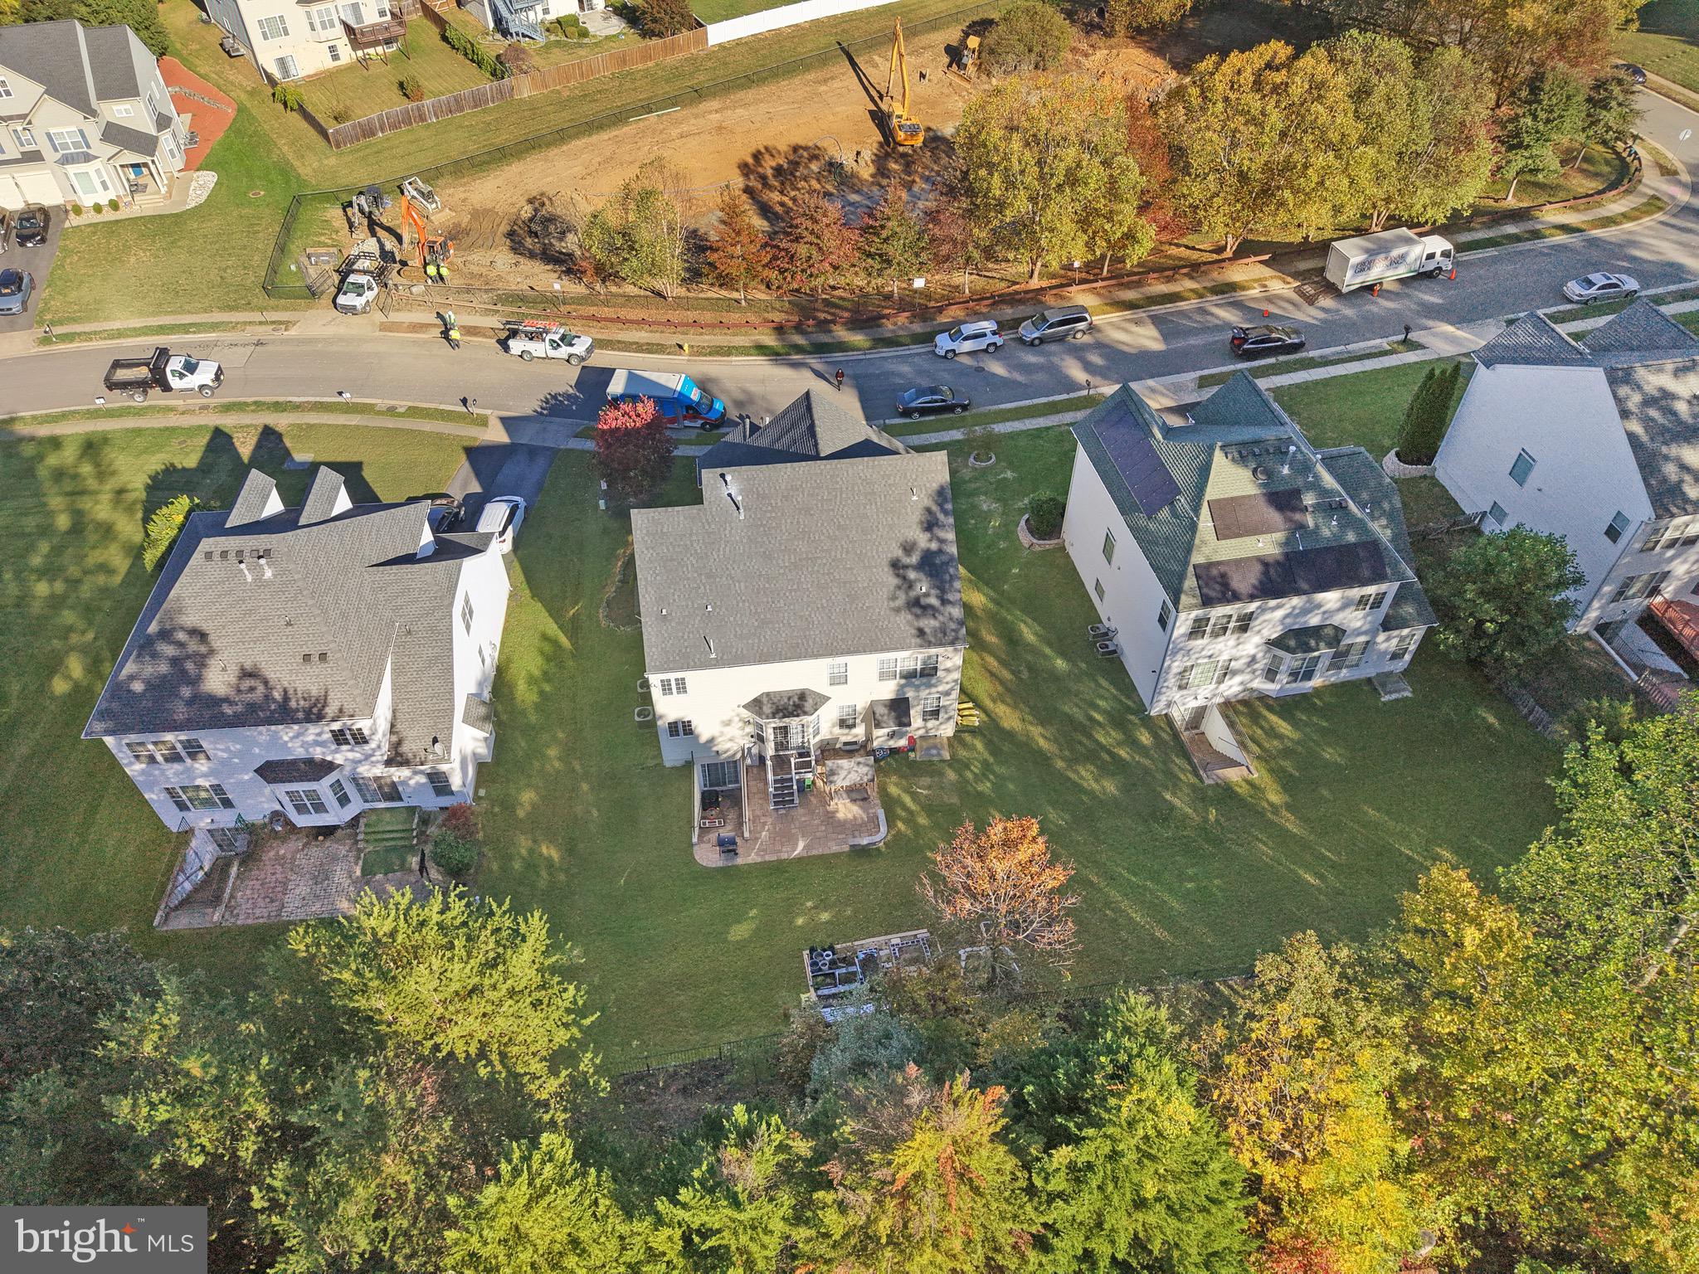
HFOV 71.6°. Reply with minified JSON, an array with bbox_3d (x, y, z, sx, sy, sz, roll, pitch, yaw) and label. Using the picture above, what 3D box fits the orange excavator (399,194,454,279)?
[{"bbox_3d":[-31.690,-29.859,87.099,5.100,4.600,1.950,23,51,20],"label":"orange excavator"}]

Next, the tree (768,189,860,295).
[{"bbox_3d":[-2.445,-27.520,82.953,6.400,7.500,6.400,0,47,0],"label":"tree"}]

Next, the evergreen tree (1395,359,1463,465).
[{"bbox_3d":[31.876,-12.246,64.798,2.100,6.000,2.100,-8,46,-7],"label":"evergreen tree"}]

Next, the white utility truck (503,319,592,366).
[{"bbox_3d":[-21.037,-20.622,82.406,6.050,2.250,2.000,8,46,10],"label":"white utility truck"}]

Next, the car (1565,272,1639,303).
[{"bbox_3d":[50.490,-23.527,79.213,4.850,1.450,1.820,-10,47,-10],"label":"car"}]

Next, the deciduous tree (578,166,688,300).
[{"bbox_3d":[-14.951,-28.022,81.839,7.600,9.720,7.600,0,46,0],"label":"deciduous tree"}]

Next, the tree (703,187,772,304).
[{"bbox_3d":[-7.613,-26.920,81.448,4.600,8.580,4.600,0,46,0],"label":"tree"}]

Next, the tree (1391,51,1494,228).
[{"bbox_3d":[42.029,-35.259,83.783,6.500,12.400,6.500,0,46,0],"label":"tree"}]

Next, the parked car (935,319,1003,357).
[{"bbox_3d":[8.177,-20.424,80.804,4.700,1.700,1.850,-8,46,-3],"label":"parked car"}]

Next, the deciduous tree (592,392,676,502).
[{"bbox_3d":[-12.380,-10.606,67.825,4.900,6.600,4.900,0,47,0],"label":"deciduous tree"}]

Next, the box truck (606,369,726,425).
[{"bbox_3d":[-11.365,-14.759,74.442,7.000,2.800,2.300,7,47,7],"label":"box truck"}]

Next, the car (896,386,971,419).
[{"bbox_3d":[5.459,-15.325,76.230,4.750,1.460,1.820,-9,46,-4],"label":"car"}]

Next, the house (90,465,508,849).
[{"bbox_3d":[-24.448,-0.550,53.998,14.500,10.800,15.200,-4,46,-3],"label":"house"}]

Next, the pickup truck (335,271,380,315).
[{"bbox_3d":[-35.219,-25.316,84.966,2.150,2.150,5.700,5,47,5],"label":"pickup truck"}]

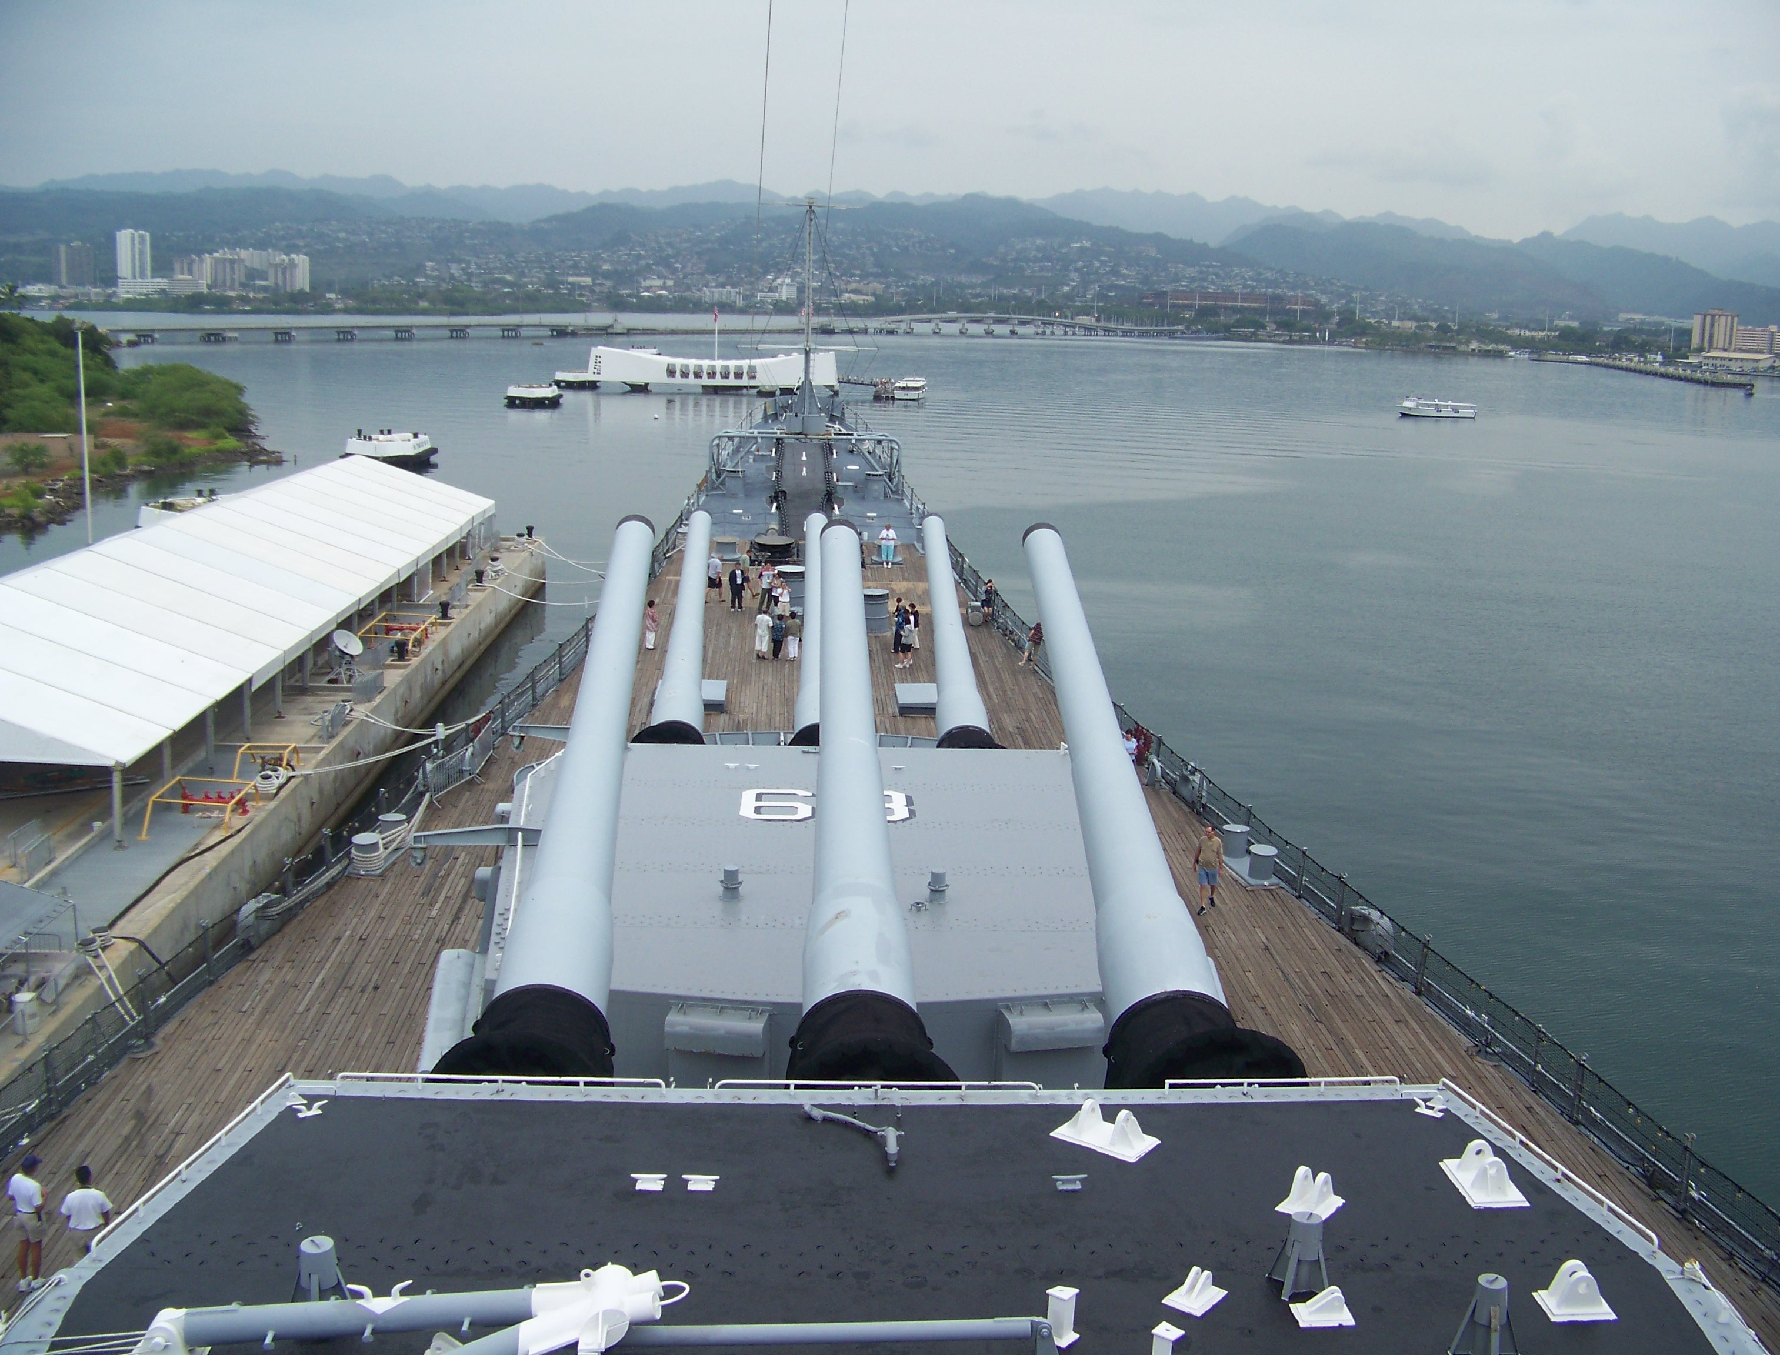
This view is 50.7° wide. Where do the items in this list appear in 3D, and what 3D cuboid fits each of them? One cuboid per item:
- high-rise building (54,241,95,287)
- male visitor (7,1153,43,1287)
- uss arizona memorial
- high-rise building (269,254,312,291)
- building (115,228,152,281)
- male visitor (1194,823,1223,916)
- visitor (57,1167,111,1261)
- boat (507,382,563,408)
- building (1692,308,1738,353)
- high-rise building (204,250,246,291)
[{"bbox_3d":[-1171.343,-591.751,2697.737,48.000,65.584,26.000,2,11,2],"label":"high-rise building"},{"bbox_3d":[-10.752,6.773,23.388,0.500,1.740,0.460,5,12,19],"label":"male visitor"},{"bbox_3d":[-39.935,-69.606,427.000,56.500,9.600,11.000,1,11,-2],"label":"uss arizona memorial"},{"bbox_3d":[-835.183,-561.369,2612.917,45.000,51.973,28.000,3,11,7],"label":"high-rise building"},{"bbox_3d":[-1060.611,-588.679,2634.115,33.000,77.621,33.000,5,12,18],"label":"building"},{"bbox_3d":[6.431,3.830,37.722,0.620,1.770,0.500,3,11,10],"label":"male visitor"},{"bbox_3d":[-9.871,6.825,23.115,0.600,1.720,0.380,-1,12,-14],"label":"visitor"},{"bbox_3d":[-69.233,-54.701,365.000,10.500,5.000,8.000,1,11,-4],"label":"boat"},{"bbox_3d":[713.120,-298.558,1625.522,32.000,38.320,22.000,10,14,37],"label":"building"},{"bbox_3d":[-931.516,-568.601,2632.769,52.000,54.307,24.000,0,11,-4],"label":"high-rise building"}]

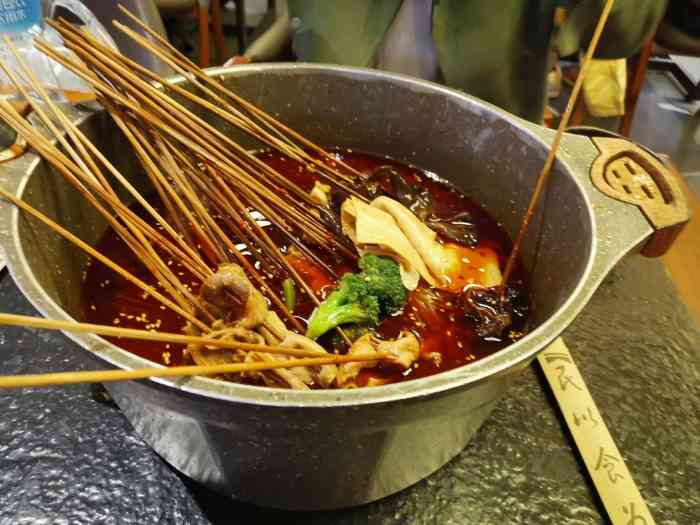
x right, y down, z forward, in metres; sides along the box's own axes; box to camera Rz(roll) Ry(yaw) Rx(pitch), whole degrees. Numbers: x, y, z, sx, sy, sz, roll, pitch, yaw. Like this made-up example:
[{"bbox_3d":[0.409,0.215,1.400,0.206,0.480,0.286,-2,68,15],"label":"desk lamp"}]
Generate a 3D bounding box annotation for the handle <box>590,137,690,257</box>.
[{"bbox_3d":[0.165,-0.039,0.310,0.052,0.023,0.100,5,40,0],"label":"handle"}]

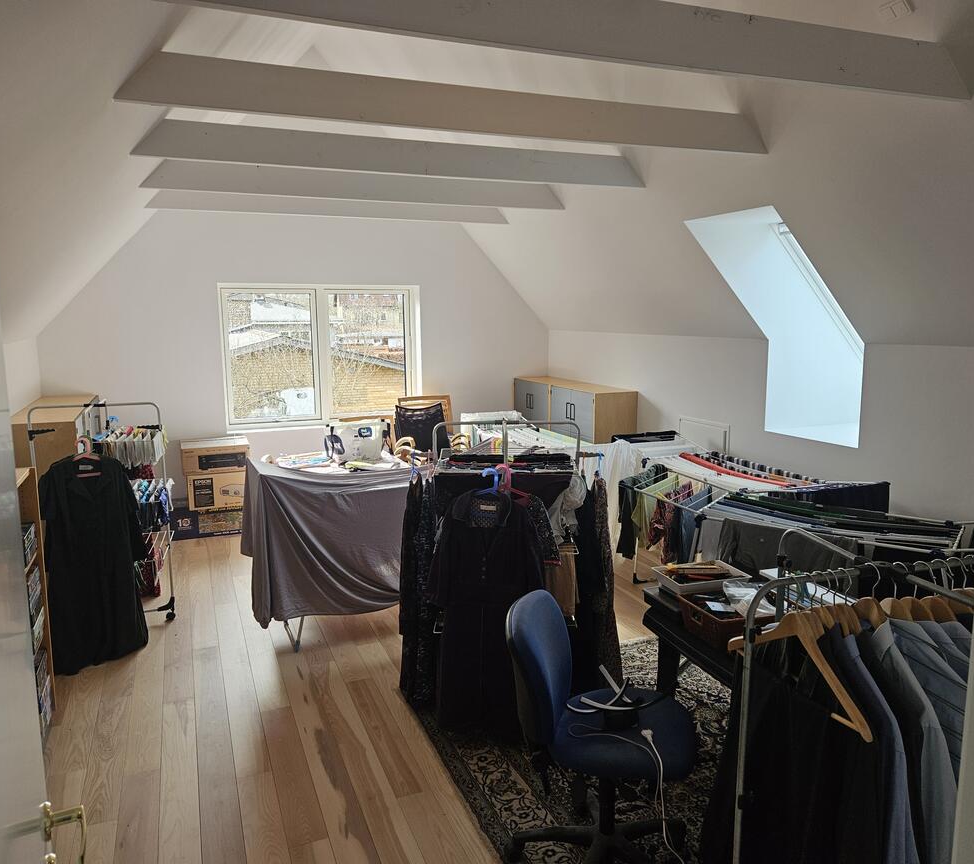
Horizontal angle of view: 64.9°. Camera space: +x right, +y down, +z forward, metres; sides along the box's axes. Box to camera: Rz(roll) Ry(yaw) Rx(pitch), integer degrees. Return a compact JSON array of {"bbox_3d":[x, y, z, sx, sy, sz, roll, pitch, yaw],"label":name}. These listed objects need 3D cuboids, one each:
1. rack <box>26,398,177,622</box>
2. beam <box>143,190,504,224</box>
[{"bbox_3d":[-2.057,0.454,4.129,0.640,1.210,0.590,-3,9,-18],"label":"rack"},{"bbox_3d":[-1.119,-1.748,5.916,2.809,0.172,0.045,-4,9,-21],"label":"beam"}]

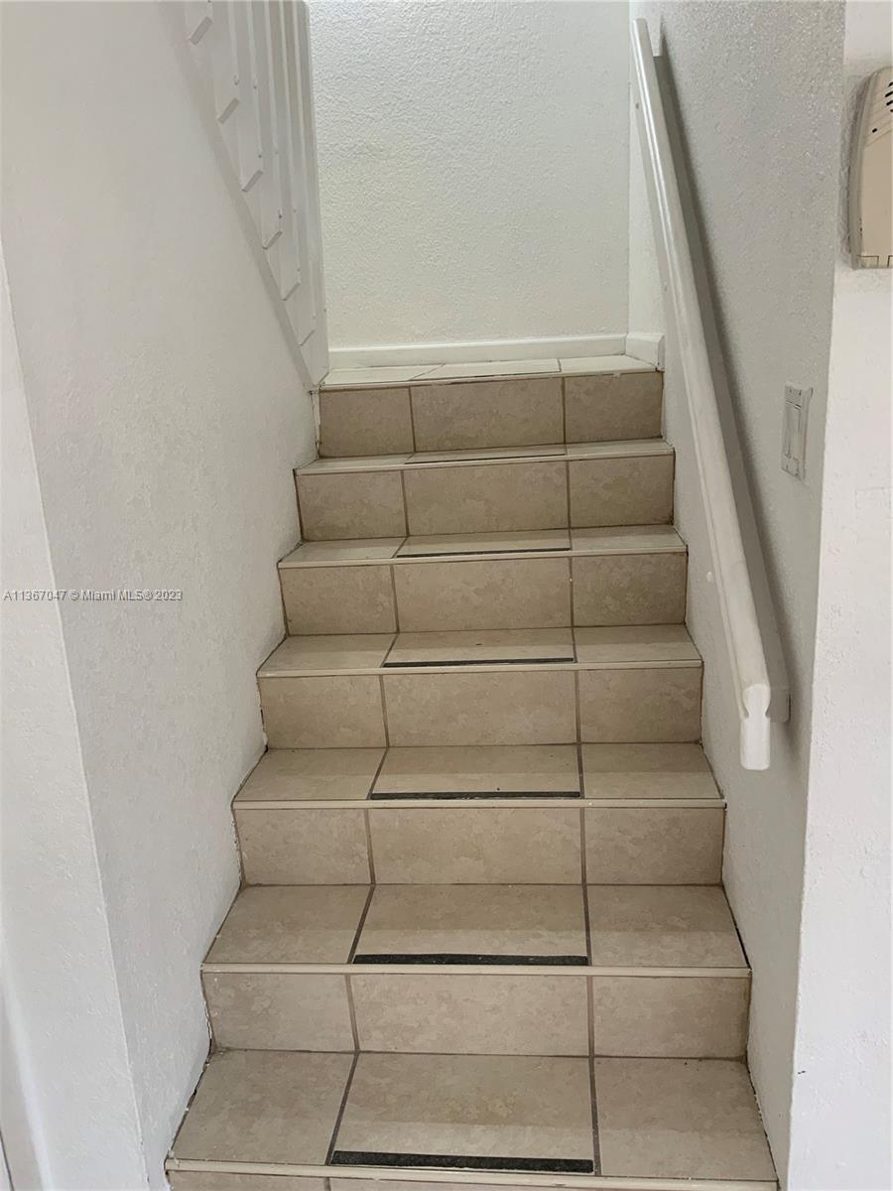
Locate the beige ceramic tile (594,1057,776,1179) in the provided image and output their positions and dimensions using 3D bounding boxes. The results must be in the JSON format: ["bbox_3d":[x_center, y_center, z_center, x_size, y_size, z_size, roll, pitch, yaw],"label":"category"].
[{"bbox_3d":[0.386,0.866,1.660,0.264,0.010,0.256,-2,16,7],"label":"beige ceramic tile"}]

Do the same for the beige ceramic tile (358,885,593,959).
[{"bbox_3d":[0.052,0.629,1.909,0.421,0.010,0.257,-2,16,7],"label":"beige ceramic tile"}]

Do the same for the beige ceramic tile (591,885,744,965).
[{"bbox_3d":[0.393,0.607,1.827,0.261,0.012,0.251,-2,16,7],"label":"beige ceramic tile"}]

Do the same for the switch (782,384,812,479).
[{"bbox_3d":[0.425,-0.199,1.215,0.008,0.113,0.113,-2,15,7],"label":"switch"}]

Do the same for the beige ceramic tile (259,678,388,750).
[{"bbox_3d":[-0.284,0.269,2.292,0.278,0.175,0.010,-2,16,7],"label":"beige ceramic tile"}]

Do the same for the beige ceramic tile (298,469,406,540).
[{"bbox_3d":[-0.249,-0.244,2.668,0.272,0.172,0.010,-2,16,7],"label":"beige ceramic tile"}]

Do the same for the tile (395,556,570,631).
[{"bbox_3d":[0.088,0.001,2.369,0.413,0.169,0.012,-2,16,7],"label":"tile"}]

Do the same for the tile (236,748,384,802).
[{"bbox_3d":[-0.285,0.390,2.157,0.272,0.010,0.257,-2,16,7],"label":"tile"}]

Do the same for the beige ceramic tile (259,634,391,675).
[{"bbox_3d":[-0.265,0.135,2.305,0.268,0.012,0.246,-2,16,7],"label":"beige ceramic tile"}]

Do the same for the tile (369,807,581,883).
[{"bbox_3d":[0.061,0.512,2.042,0.426,0.173,0.010,-2,16,7],"label":"tile"}]

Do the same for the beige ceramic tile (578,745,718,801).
[{"bbox_3d":[0.424,0.371,2.107,0.270,0.010,0.254,-2,16,7],"label":"beige ceramic tile"}]

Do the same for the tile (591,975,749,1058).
[{"bbox_3d":[0.386,0.730,1.731,0.261,0.166,0.012,-2,16,7],"label":"tile"}]

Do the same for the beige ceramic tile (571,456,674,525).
[{"bbox_3d":[0.462,-0.270,2.623,0.270,0.179,0.010,-2,16,7],"label":"beige ceramic tile"}]

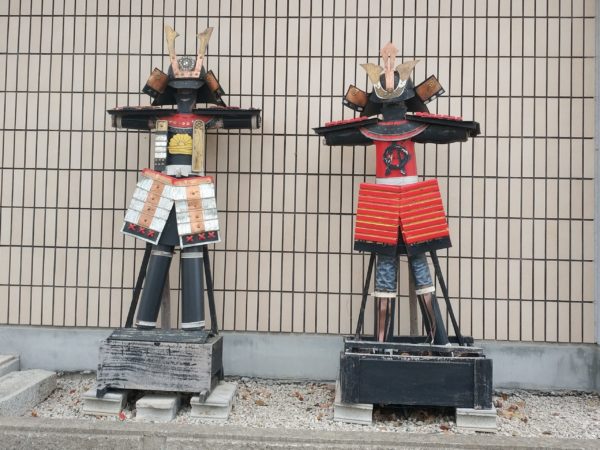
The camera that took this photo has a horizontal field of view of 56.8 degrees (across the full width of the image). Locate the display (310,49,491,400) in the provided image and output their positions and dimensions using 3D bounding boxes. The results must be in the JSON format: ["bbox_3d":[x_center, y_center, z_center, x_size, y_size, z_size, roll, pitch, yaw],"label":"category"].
[{"bbox_3d":[0.535,-0.015,2.870,0.870,1.810,0.400,1,-2,3],"label":"display"}]

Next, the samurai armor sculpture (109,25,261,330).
[{"bbox_3d":[-0.605,-0.247,2.900,0.800,1.580,0.340,1,-2,3],"label":"samurai armor sculpture"}]

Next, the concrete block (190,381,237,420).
[{"bbox_3d":[-0.442,0.918,2.885,0.190,0.100,0.390,1,-2,2],"label":"concrete block"}]

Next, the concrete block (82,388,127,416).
[{"bbox_3d":[-0.965,0.906,2.890,0.190,0.100,0.390,1,-2,2],"label":"concrete block"}]

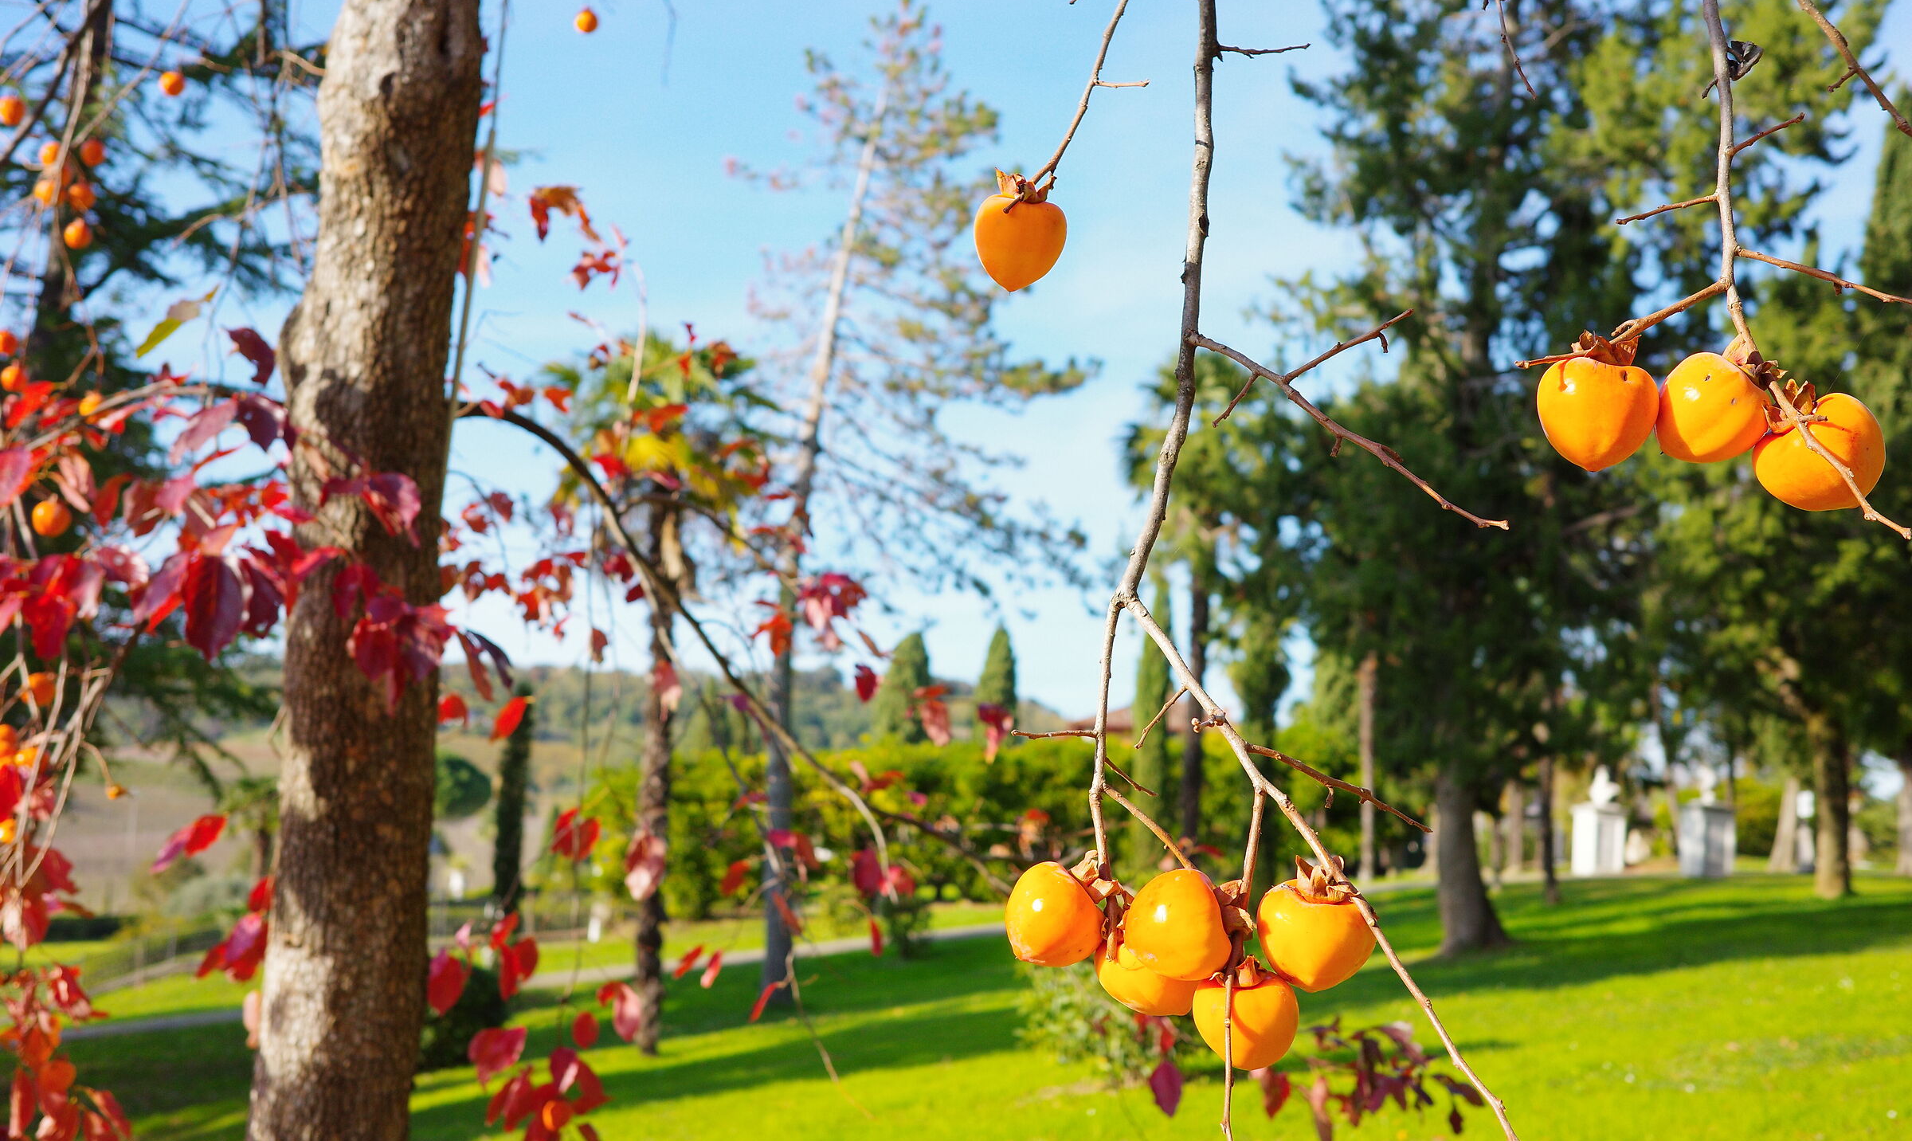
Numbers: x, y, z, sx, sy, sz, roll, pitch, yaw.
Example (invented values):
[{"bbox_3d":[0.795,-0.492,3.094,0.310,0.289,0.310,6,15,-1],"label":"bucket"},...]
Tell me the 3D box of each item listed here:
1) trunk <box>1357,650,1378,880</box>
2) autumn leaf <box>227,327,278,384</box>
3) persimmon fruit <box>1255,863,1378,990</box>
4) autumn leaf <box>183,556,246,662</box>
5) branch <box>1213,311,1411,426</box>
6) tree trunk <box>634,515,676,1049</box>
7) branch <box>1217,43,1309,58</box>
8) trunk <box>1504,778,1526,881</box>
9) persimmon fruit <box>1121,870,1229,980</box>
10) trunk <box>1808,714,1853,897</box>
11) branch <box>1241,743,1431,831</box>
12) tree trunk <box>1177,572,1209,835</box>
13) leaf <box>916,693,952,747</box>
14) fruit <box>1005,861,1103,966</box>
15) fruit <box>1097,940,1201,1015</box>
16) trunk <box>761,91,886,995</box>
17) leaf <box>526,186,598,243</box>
[{"bbox_3d":[7.006,3.299,36.197,0.293,3.905,0.293,-1,-6,11],"label":"trunk"},{"bbox_3d":[-0.945,-0.287,2.850,0.047,0.095,0.045,-30,-6,0],"label":"autumn leaf"},{"bbox_3d":[0.230,0.230,1.360,0.075,0.081,0.075,3,12,10],"label":"persimmon fruit"},{"bbox_3d":[-0.752,0.036,2.150,0.065,0.108,0.030,0,-5,0],"label":"autumn leaf"},{"bbox_3d":[0.241,-0.137,1.440,0.135,0.078,0.060,0,-5,0],"label":"branch"},{"bbox_3d":[-2.147,1.471,15.195,0.267,3.872,0.246,1,-6,-8],"label":"tree trunk"},{"bbox_3d":[0.211,-0.357,1.460,0.064,0.011,0.015,0,-5,0],"label":"branch"},{"bbox_3d":[8.954,4.138,34.000,0.260,1.550,0.260,0,-5,0],"label":"trunk"},{"bbox_3d":[0.145,0.231,1.385,0.071,0.070,0.070,-42,0,-21],"label":"persimmon fruit"},{"bbox_3d":[11.126,3.020,27.000,0.460,2.300,0.460,0,-5,0],"label":"trunk"},{"bbox_3d":[0.254,0.144,1.420,0.128,0.058,0.040,0,-5,0],"label":"branch"},{"bbox_3d":[3.455,1.963,31.000,0.280,4.100,0.280,3,-5,0],"label":"tree trunk"},{"bbox_3d":[-0.031,0.217,3.050,0.048,0.075,0.025,0,-5,0],"label":"leaf"},{"bbox_3d":[0.065,0.227,1.410,0.067,0.067,0.067,43,-12,0],"label":"fruit"},{"bbox_3d":[0.124,0.259,1.385,0.066,0.068,0.066,-31,-6,-1],"label":"fruit"},{"bbox_3d":[-1.111,-0.367,19.415,0.956,8.234,0.519,0,-6,-3],"label":"trunk"},{"bbox_3d":[-0.593,-0.536,3.200,0.105,0.083,0.065,1,-6,-11],"label":"leaf"}]

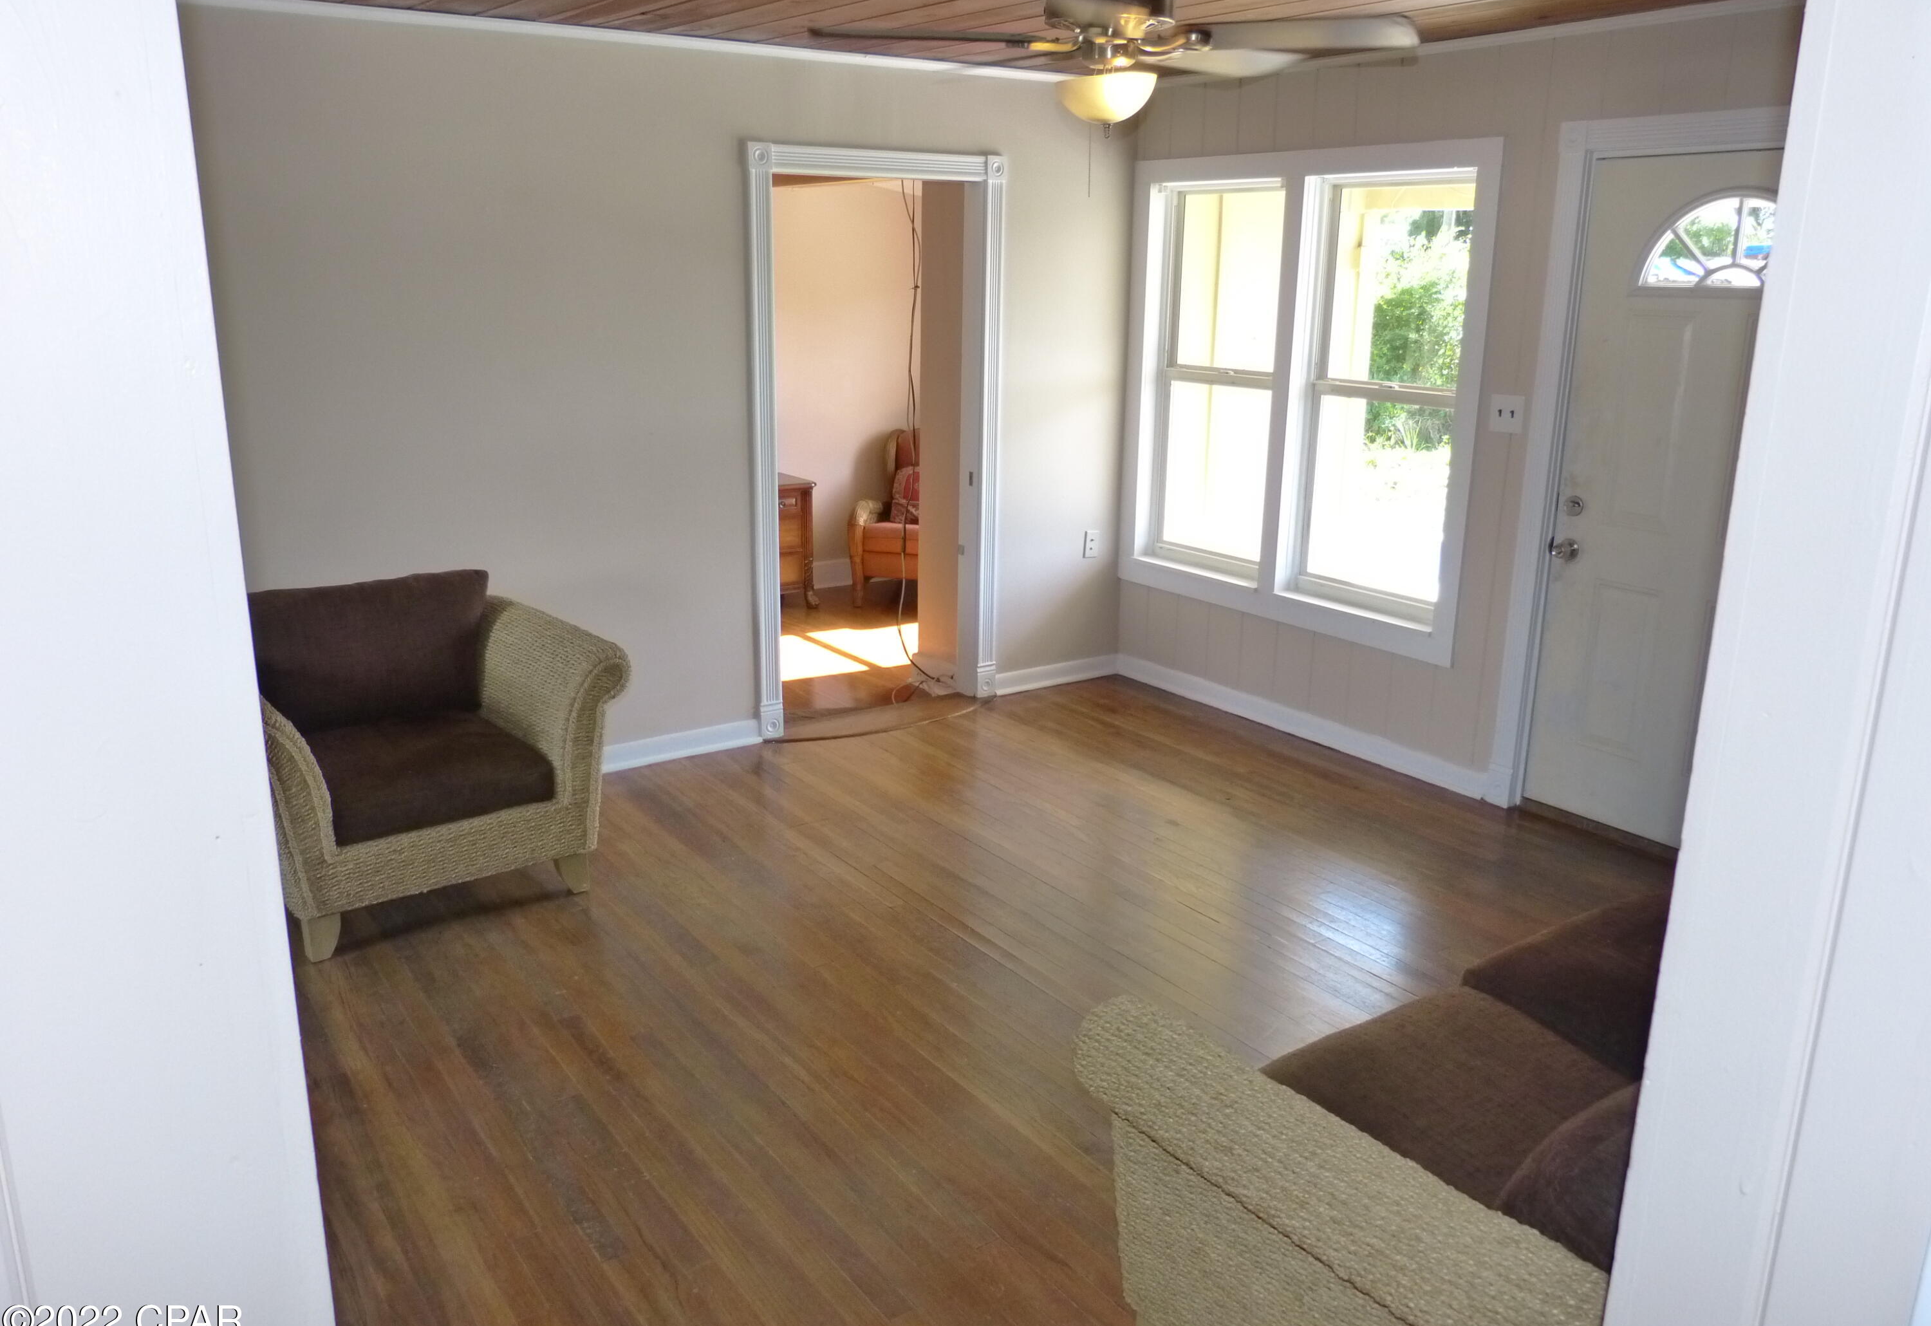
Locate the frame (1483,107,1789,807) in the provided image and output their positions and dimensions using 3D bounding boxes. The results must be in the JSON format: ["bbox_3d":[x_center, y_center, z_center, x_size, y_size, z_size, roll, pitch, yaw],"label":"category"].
[{"bbox_3d":[2.137,-0.459,4.040,0.120,2.156,1.106,-10,18,-33],"label":"frame"}]

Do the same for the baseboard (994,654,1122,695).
[{"bbox_3d":[0.410,0.049,6.050,0.696,0.093,0.022,-10,18,-33],"label":"baseboard"}]

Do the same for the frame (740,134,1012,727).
[{"bbox_3d":[-0.346,-0.820,5.338,1.078,2.136,0.150,-10,18,-33],"label":"frame"}]

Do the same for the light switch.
[{"bbox_3d":[1.731,-0.794,4.466,0.012,0.116,0.118,-10,18,-33],"label":"light switch"}]

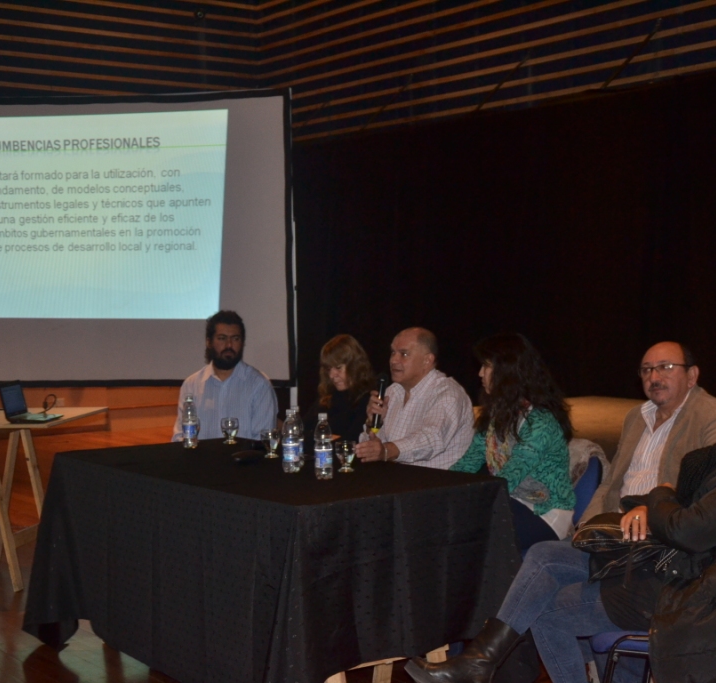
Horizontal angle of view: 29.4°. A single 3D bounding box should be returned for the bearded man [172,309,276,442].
[{"bbox_3d":[-0.644,0.521,6.030,0.530,1.299,0.700,1,3,20],"label":"bearded man"}]

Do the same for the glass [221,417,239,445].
[{"bbox_3d":[-0.542,0.377,5.795,0.073,0.108,0.073,0,3,0],"label":"glass"}]

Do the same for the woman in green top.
[{"bbox_3d":[0.459,0.599,4.854,0.780,1.244,0.510,-2,3,-35],"label":"woman in green top"}]

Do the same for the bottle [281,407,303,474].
[{"bbox_3d":[-0.241,0.357,4.936,0.064,0.226,0.064,0,3,0],"label":"bottle"}]

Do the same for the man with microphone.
[{"bbox_3d":[0.118,0.578,5.277,0.760,1.250,0.570,-2,3,-39],"label":"man with microphone"}]

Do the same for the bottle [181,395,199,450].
[{"bbox_3d":[-0.698,0.330,5.662,0.064,0.218,0.064,0,3,0],"label":"bottle"}]

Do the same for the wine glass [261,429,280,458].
[{"bbox_3d":[-0.339,0.399,5.337,0.074,0.107,0.074,0,3,0],"label":"wine glass"}]

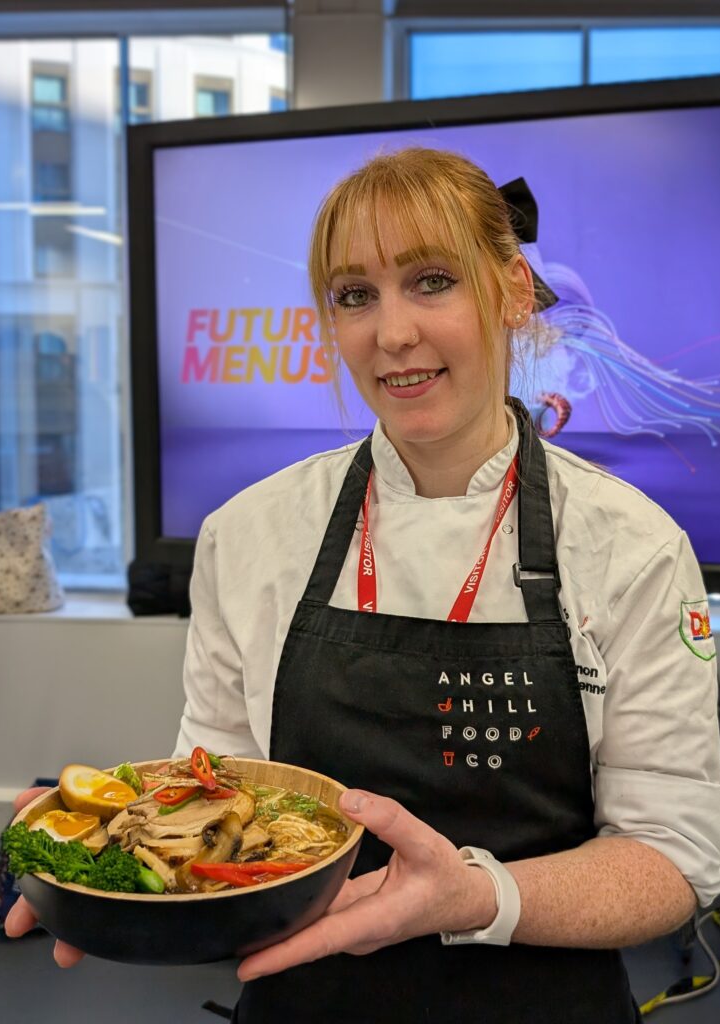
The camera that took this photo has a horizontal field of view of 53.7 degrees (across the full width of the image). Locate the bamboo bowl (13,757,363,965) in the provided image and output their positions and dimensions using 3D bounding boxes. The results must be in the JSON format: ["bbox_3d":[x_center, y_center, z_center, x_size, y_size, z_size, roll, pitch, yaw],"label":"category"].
[{"bbox_3d":[-0.104,0.221,0.449,0.213,0.067,0.213,2,0,0],"label":"bamboo bowl"}]

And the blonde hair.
[{"bbox_3d":[0.060,-0.208,0.650,0.197,0.235,0.235,-6,2,21],"label":"blonde hair"}]

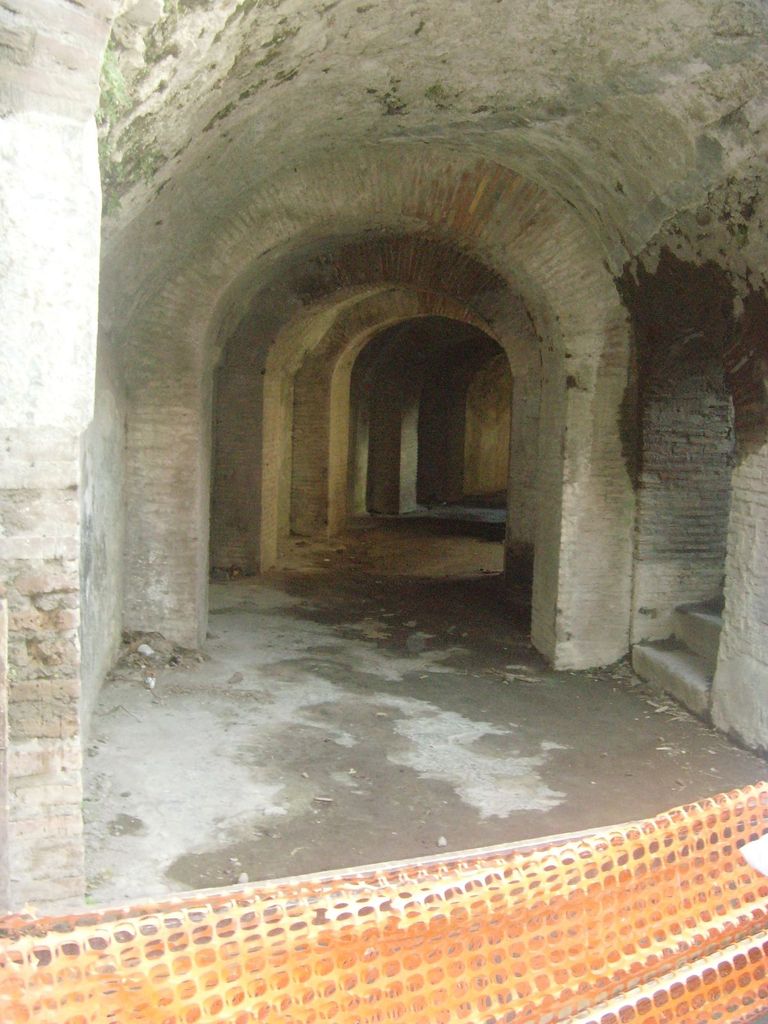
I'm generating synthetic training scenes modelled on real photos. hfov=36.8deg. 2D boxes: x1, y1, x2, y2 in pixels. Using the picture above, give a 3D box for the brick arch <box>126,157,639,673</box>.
[{"bbox_3d":[-0.007,-0.639,7.396,3.106,3.129,0.700,2,5,-2],"label":"brick arch"}]

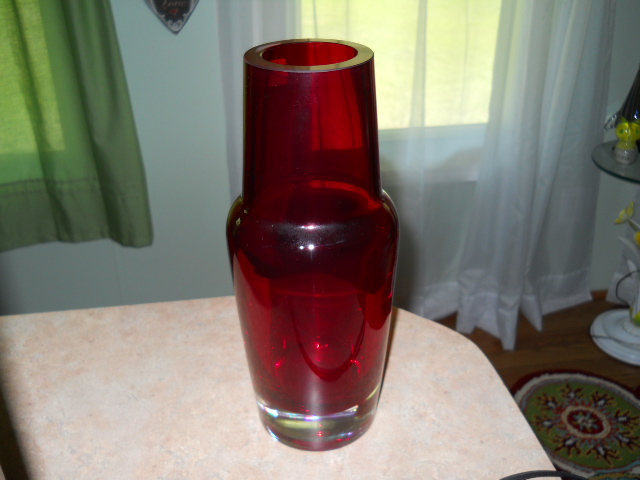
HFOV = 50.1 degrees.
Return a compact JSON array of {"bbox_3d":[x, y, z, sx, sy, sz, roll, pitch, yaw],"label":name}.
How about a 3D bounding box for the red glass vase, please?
[{"bbox_3d":[-0.004,0.012,0.466,0.113,0.275,0.113,-1,30,0],"label":"red glass vase"}]

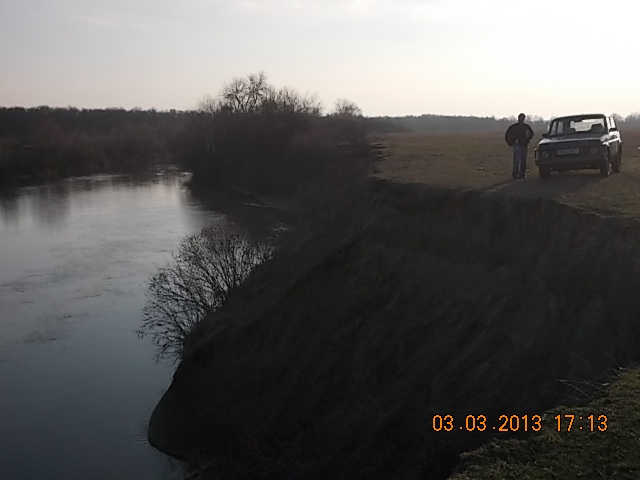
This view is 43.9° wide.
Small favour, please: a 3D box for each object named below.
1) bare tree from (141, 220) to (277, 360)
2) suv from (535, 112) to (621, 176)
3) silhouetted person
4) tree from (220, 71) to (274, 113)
[{"bbox_3d":[-2.759,1.239,19.500,3.300,3.300,3.000,0,8,0],"label":"bare tree"},{"bbox_3d":[6.979,-2.543,21.300,1.680,1.640,3.750,1,9,26],"label":"suv"},{"bbox_3d":[5.156,-2.441,20.600,0.680,1.690,0.360,1,8,7],"label":"silhouetted person"},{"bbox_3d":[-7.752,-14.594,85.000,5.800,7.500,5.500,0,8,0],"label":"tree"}]

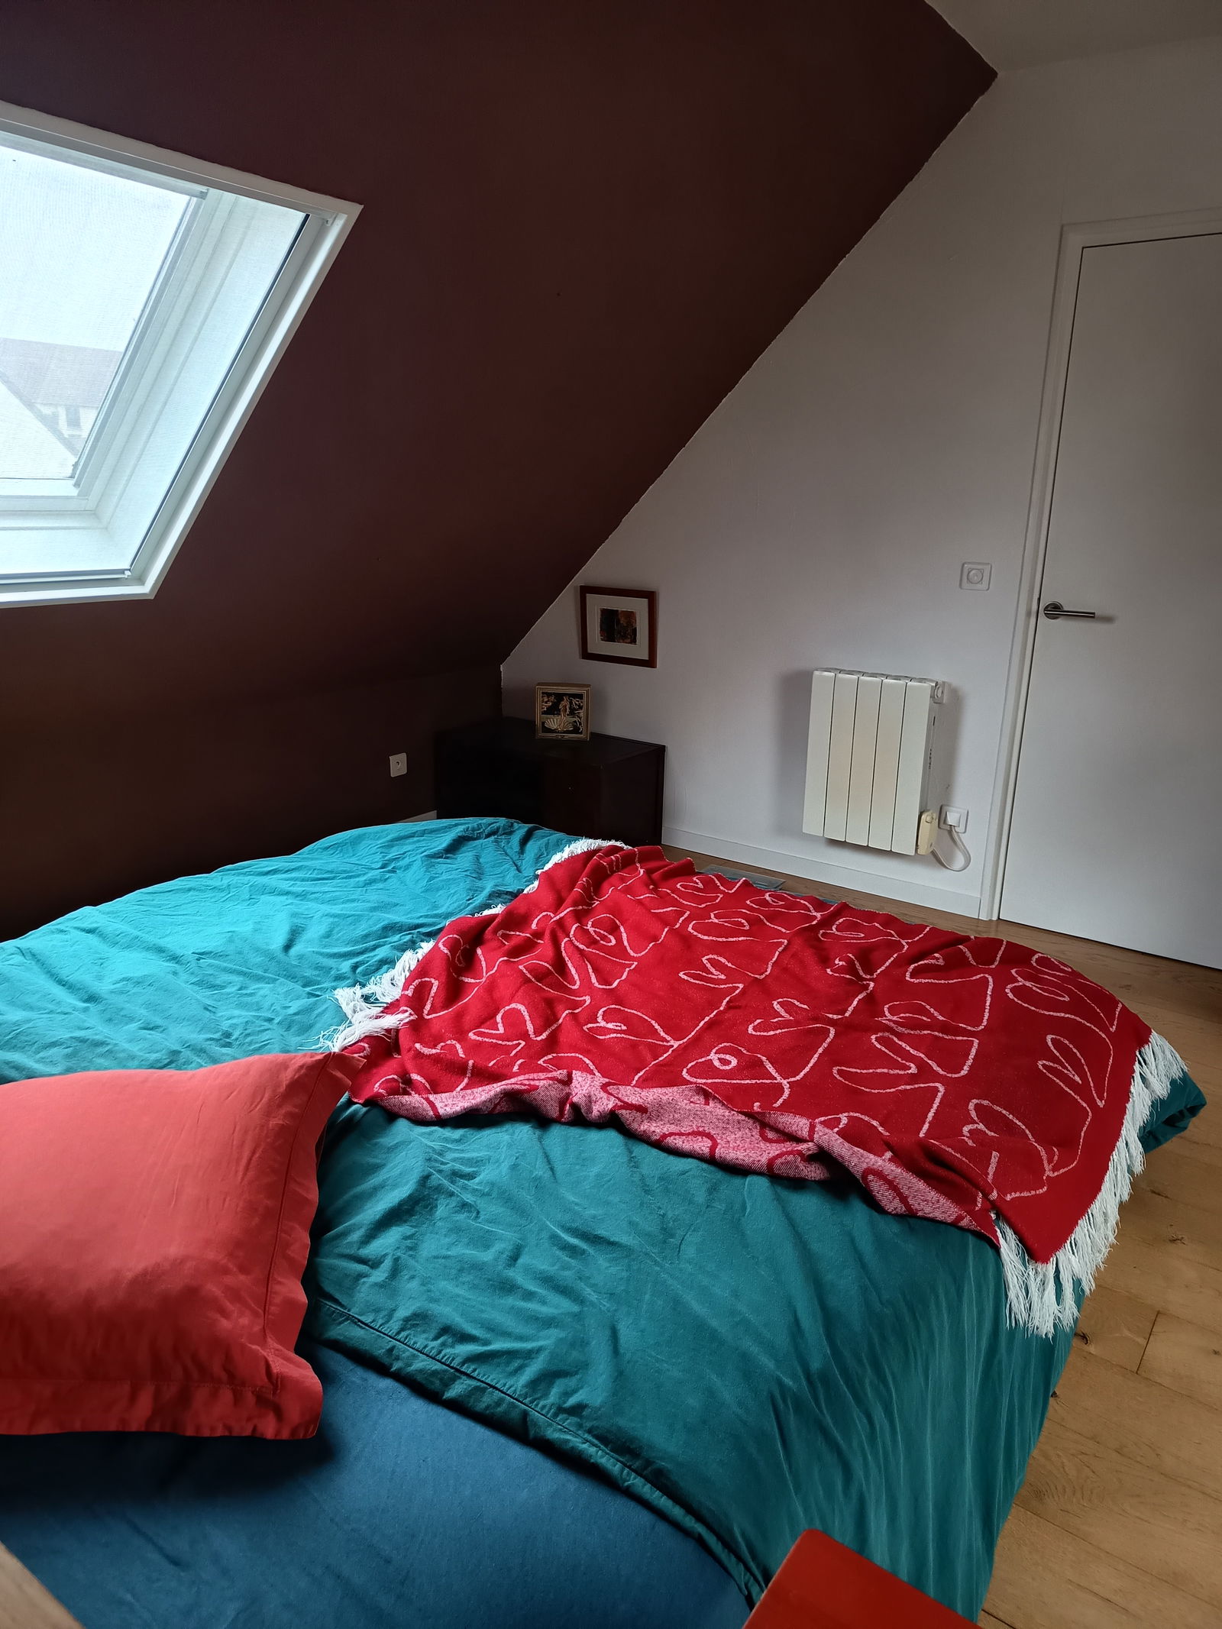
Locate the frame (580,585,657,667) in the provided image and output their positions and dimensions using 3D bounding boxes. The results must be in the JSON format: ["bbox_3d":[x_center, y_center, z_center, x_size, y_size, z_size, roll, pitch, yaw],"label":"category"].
[{"bbox_3d":[0.029,-0.741,4.451,0.355,0.290,0.020,13,23,35],"label":"frame"}]

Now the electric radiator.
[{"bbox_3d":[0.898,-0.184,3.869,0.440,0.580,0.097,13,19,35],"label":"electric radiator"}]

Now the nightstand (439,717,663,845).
[{"bbox_3d":[-0.258,-0.106,4.596,0.857,0.404,0.400,13,19,35],"label":"nightstand"}]

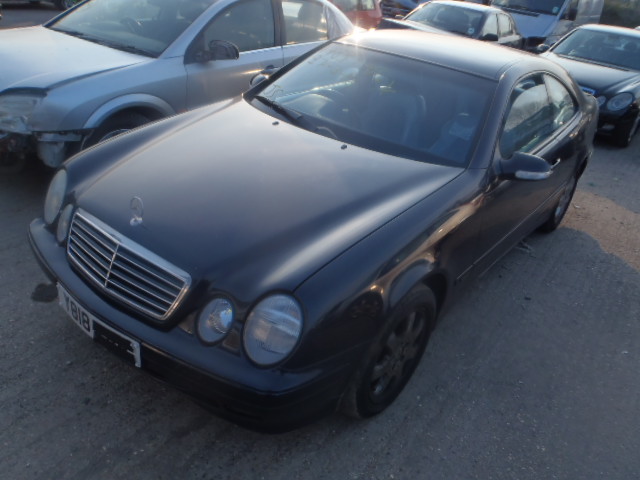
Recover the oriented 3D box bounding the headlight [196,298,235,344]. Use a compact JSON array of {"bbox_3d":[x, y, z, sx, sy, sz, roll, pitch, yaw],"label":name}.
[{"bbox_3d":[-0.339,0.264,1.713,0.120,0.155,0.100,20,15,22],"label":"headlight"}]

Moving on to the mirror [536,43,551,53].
[{"bbox_3d":[3.566,-3.067,8.260,0.240,0.160,0.140,26,32,32],"label":"mirror"}]

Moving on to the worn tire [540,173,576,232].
[{"bbox_3d":[1.888,-0.375,4.182,0.205,0.625,0.625,25,31,30],"label":"worn tire"}]

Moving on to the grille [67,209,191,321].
[{"bbox_3d":[-0.733,0.082,1.878,0.680,0.190,0.090,25,11,30],"label":"grille"}]

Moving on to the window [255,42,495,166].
[{"bbox_3d":[0.309,-0.834,2.853,1.400,0.110,0.680,25,62,30],"label":"window"}]

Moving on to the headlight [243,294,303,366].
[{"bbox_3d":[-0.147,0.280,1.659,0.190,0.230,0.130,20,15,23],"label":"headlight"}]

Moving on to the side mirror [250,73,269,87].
[{"bbox_3d":[-0.383,-1.020,3.419,0.220,0.130,0.115,25,31,30],"label":"side mirror"}]

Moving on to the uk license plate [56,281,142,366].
[{"bbox_3d":[-0.831,0.308,1.886,0.520,0.111,0.040,25,31,30],"label":"uk license plate"}]

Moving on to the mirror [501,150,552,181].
[{"bbox_3d":[1.006,-0.352,2.519,0.220,0.130,0.115,25,31,30],"label":"mirror"}]

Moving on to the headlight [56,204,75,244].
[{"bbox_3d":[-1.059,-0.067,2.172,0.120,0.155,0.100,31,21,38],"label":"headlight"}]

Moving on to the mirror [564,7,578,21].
[{"bbox_3d":[6.231,-5.588,12.800,0.250,0.350,0.160,16,28,15],"label":"mirror"}]

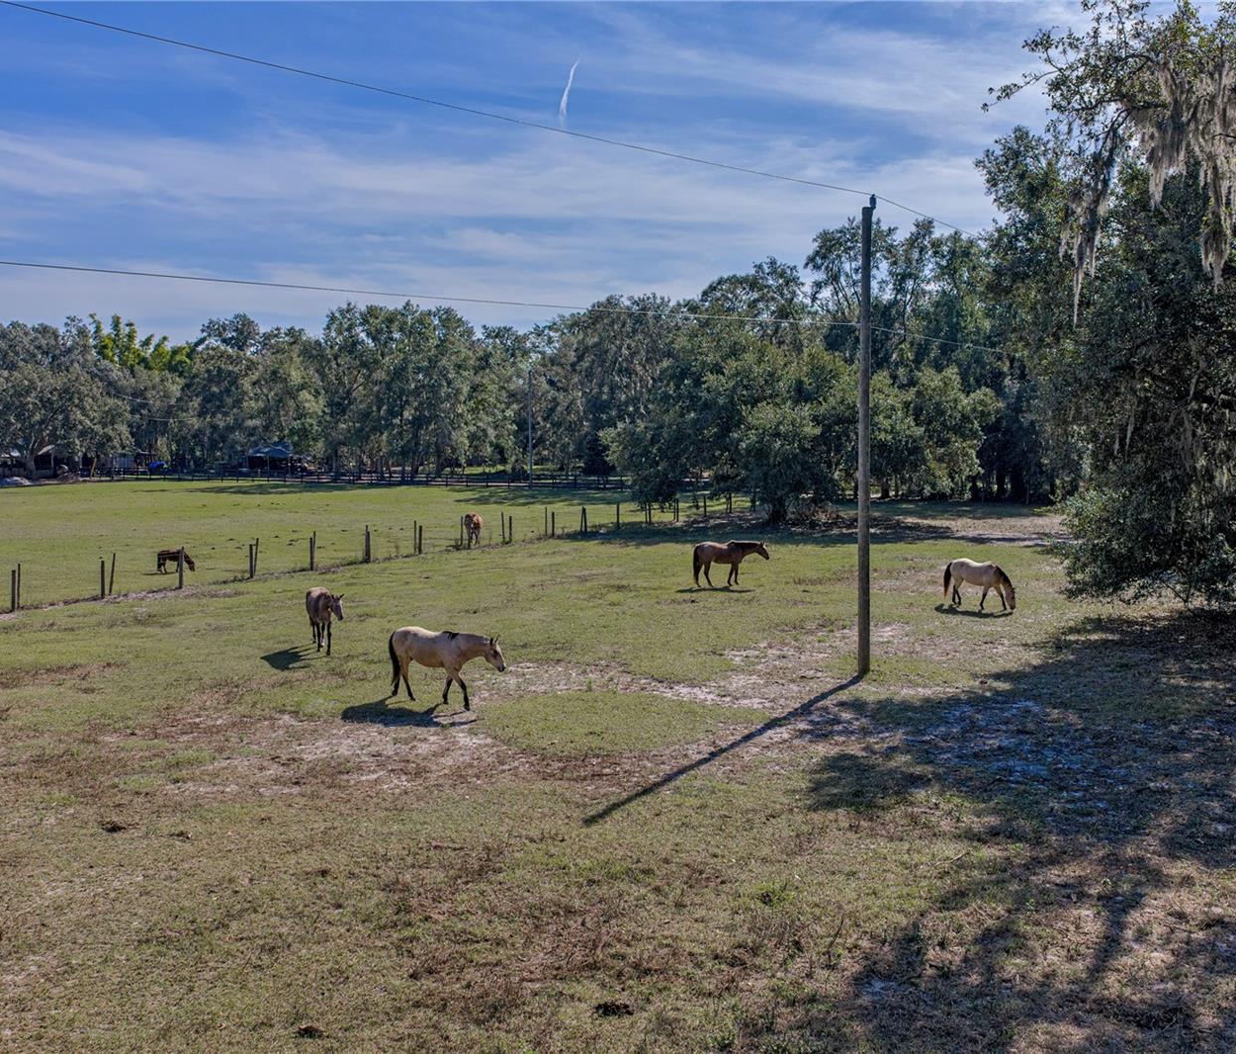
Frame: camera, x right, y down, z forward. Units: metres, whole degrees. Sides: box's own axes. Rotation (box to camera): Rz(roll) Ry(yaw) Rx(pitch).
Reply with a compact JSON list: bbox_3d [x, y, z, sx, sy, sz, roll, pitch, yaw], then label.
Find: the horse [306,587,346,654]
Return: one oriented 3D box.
[{"bbox_3d":[-7.297,2.319,30.844,0.660,1.480,2.150,-2,5,-24],"label":"horse"}]

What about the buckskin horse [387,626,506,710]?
[{"bbox_3d":[-3.409,2.720,24.242,2.520,1.520,0.600,3,5,32],"label":"buckskin horse"}]

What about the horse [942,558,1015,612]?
[{"bbox_3d":[11.019,1.750,37.545,2.200,1.450,0.600,3,6,38],"label":"horse"}]

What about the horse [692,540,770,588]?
[{"bbox_3d":[3.870,1.252,41.742,2.620,1.530,0.600,-1,4,-8],"label":"horse"}]

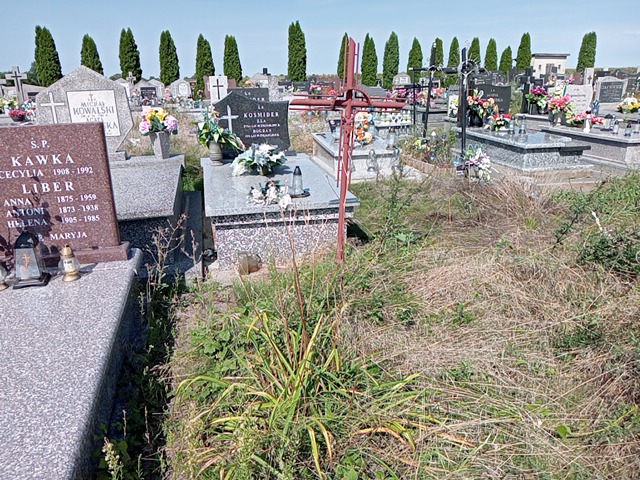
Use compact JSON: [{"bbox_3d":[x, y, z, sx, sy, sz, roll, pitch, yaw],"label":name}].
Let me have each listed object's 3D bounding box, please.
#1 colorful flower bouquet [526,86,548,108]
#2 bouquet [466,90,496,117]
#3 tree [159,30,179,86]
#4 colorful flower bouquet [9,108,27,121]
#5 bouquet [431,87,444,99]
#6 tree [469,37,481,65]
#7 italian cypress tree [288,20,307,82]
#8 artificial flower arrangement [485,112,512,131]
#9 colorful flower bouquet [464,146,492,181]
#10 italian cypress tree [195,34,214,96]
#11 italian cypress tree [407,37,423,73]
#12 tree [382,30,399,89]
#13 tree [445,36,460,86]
[{"bbox_3d":[4.098,-2.698,9.800,0.410,0.380,0.360,-3,18,-6],"label":"colorful flower bouquet"},{"bbox_3d":[2.885,-2.422,9.220,0.552,0.481,0.420,-5,19,-12],"label":"bouquet"},{"bbox_3d":[-6.362,-7.320,21.990,0.850,2.930,0.824,-1,19,0],"label":"tree"},{"bbox_3d":[-5.802,-2.386,9.937,0.326,0.230,0.310,-5,19,-12],"label":"colorful flower bouquet"},{"bbox_3d":[3.874,-4.845,17.000,0.413,0.397,0.310,-4,18,-13],"label":"bouquet"},{"bbox_3d":[9.167,-10.404,30.615,0.739,2.932,0.717,-1,19,0],"label":"tree"},{"bbox_3d":[-1.391,-11.319,32.575,1.170,4.553,1.170,-2,18,-2],"label":"italian cypress tree"},{"bbox_3d":[3.023,-1.993,8.700,0.400,0.291,0.300,-4,18,-13],"label":"artificial flower arrangement"},{"bbox_3d":[2.054,-1.010,6.750,0.350,0.430,0.330,-3,18,-6],"label":"colorful flower bouquet"},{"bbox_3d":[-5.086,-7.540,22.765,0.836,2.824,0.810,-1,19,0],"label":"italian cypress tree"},{"bbox_3d":[7.906,-14.695,43.684,1.246,4.544,1.246,-4,18,-13],"label":"italian cypress tree"},{"bbox_3d":[3.803,-9.518,27.832,0.860,3.144,0.834,-1,19,0],"label":"tree"},{"bbox_3d":[7.806,-10.156,29.954,0.752,2.913,0.730,-1,19,0],"label":"tree"}]

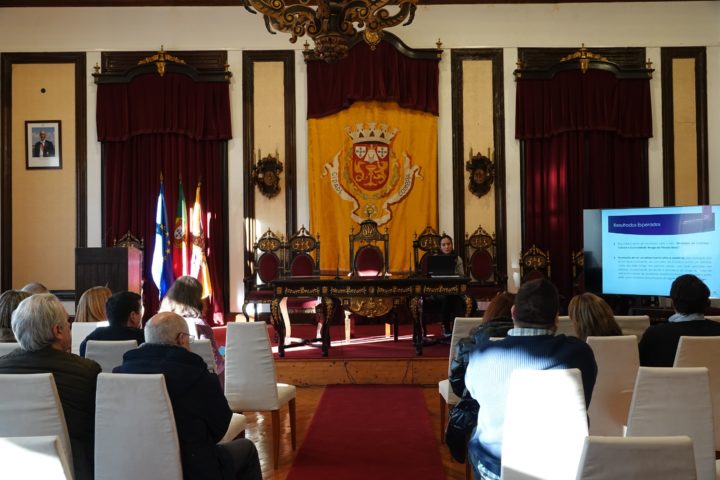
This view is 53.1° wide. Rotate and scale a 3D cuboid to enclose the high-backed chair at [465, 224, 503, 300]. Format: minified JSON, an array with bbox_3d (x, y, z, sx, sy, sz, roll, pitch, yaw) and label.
[{"bbox_3d":[1.752,0.525,10.128,0.590,1.473,0.600,-1,-1,2],"label":"high-backed chair"}]

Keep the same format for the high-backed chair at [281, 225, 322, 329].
[{"bbox_3d":[-0.734,0.540,9.066,0.570,1.473,0.600,-1,-1,2],"label":"high-backed chair"}]

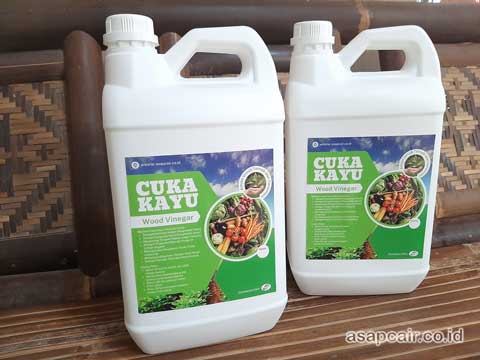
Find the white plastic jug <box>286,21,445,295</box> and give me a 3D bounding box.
[{"bbox_3d":[0.152,-0.029,0.488,0.175,0.332,0.120,-1,10,6],"label":"white plastic jug"}]

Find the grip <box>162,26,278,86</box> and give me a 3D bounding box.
[{"bbox_3d":[-0.018,-0.129,0.397,0.123,0.059,0.038,-5,11,-14],"label":"grip"}]

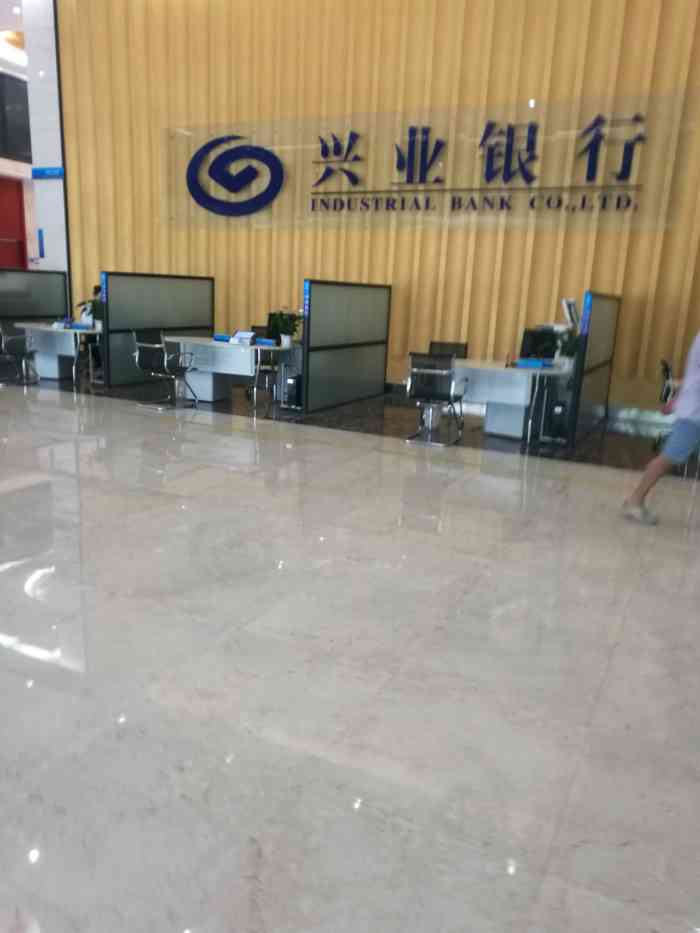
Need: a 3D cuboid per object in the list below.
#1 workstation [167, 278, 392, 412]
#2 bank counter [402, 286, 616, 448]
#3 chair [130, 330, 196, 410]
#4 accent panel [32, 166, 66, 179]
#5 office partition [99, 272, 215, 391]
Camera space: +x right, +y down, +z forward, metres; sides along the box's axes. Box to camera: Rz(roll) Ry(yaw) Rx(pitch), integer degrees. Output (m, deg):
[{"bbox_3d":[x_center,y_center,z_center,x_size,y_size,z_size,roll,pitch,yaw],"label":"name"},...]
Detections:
[{"bbox_3d":[-1.060,-1.853,10.515,2.538,1.620,2.459,9,15,25],"label":"workstation"},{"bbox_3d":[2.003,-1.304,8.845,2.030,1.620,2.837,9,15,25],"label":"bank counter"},{"bbox_3d":[-2.342,-1.259,9.264,0.583,0.929,0.616,13,17,37],"label":"chair"},{"bbox_3d":[-5.784,-5.602,13.896,0.842,0.189,0.054,9,15,25],"label":"accent panel"},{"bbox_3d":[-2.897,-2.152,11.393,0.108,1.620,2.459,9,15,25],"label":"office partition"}]

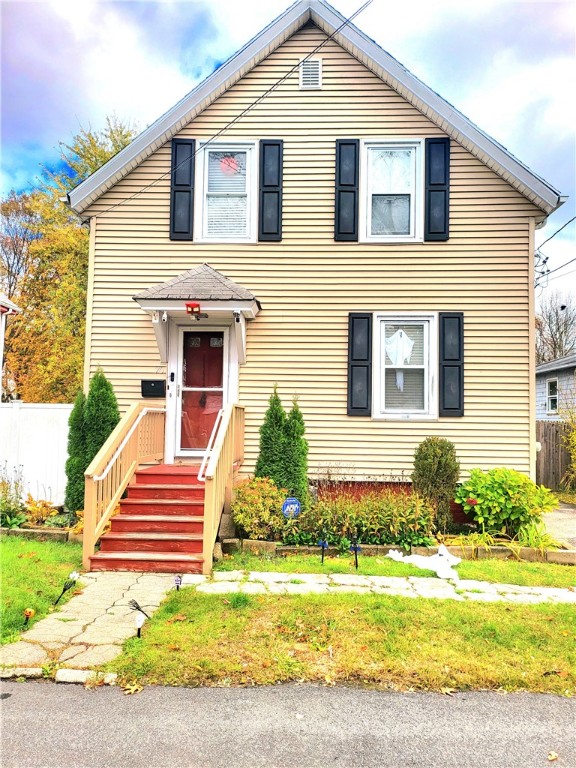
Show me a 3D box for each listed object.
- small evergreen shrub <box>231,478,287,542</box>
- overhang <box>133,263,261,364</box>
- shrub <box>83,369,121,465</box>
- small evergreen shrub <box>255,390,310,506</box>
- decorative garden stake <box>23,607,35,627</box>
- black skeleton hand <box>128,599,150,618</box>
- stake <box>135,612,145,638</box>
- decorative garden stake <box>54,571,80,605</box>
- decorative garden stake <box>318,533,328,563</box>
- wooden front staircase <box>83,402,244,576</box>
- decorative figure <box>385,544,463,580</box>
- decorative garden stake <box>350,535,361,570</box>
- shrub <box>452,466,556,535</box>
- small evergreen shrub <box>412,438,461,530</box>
[{"bbox_3d":[-0.374,1.578,6.750,0.720,0.820,0.700,1,-4,1],"label":"small evergreen shrub"},{"bbox_3d":[-1.308,-1.126,7.950,1.770,1.580,0.850,1,-3,2],"label":"overhang"},{"bbox_3d":[-2.720,0.848,7.850,0.560,2.180,0.560,1,-4,1],"label":"shrub"},{"bbox_3d":[-0.089,1.029,7.689,0.779,1.926,0.560,1,-3,2],"label":"small evergreen shrub"},{"bbox_3d":[-1.998,1.798,4.100,0.085,0.135,0.080,1,-4,-10],"label":"decorative garden stake"},{"bbox_3d":[-1.249,1.913,4.518,0.230,0.080,0.050,42,0,4],"label":"black skeleton hand"},{"bbox_3d":[-1.153,1.875,4.135,0.074,0.198,0.060,1,-3,2],"label":"stake"},{"bbox_3d":[-2.000,1.849,4.802,0.110,0.352,0.090,33,-1,4],"label":"decorative garden stake"},{"bbox_3d":[0.410,1.915,6.152,0.116,0.336,0.100,1,-3,2],"label":"decorative garden stake"},{"bbox_3d":[-1.447,1.181,7.002,1.410,1.835,2.530,1,-3,2],"label":"wooden front staircase"},{"bbox_3d":[1.425,1.877,5.600,0.780,0.240,0.480,1,-4,1],"label":"decorative figure"},{"bbox_3d":[0.704,1.767,5.550,0.105,0.360,0.070,1,-4,1],"label":"decorative garden stake"},{"bbox_3d":[2.872,1.545,7.000,1.320,0.900,1.120,1,-4,1],"label":"shrub"},{"bbox_3d":[2.106,1.400,7.540,0.665,1.294,0.620,1,-3,2],"label":"small evergreen shrub"}]

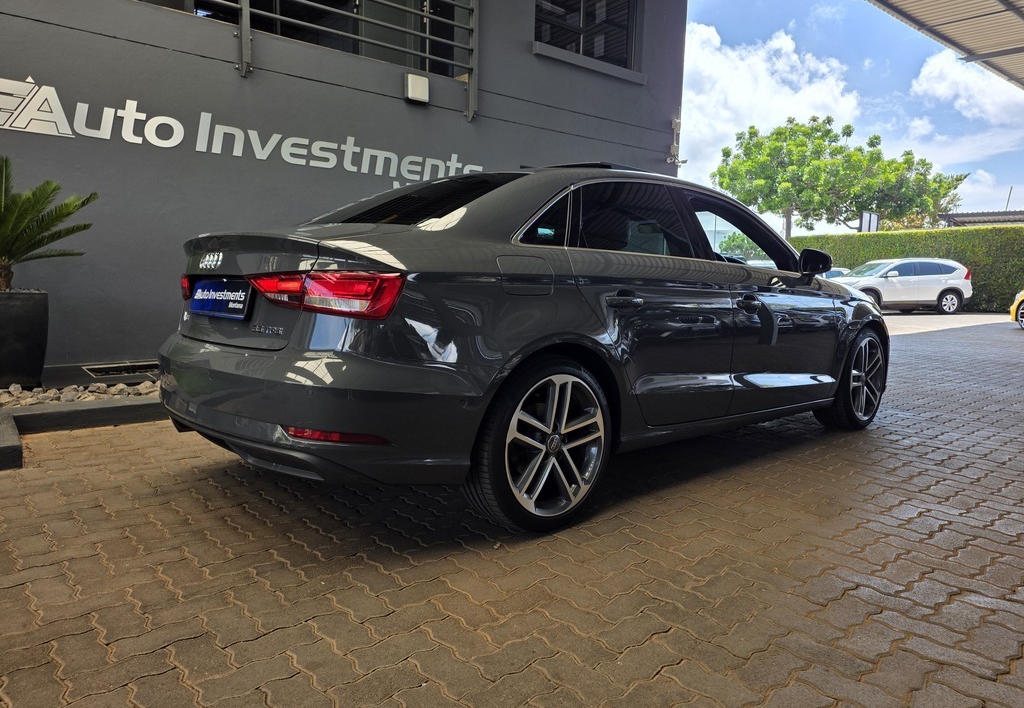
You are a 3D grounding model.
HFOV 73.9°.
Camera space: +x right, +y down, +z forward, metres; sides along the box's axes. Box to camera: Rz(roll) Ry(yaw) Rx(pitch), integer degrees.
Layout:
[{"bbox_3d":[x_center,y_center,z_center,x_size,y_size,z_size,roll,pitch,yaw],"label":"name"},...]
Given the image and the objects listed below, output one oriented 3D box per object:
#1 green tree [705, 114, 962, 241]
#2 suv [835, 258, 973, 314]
[{"bbox_3d":[14.848,-6.680,31.509,10.800,8.600,9.000,4,7,25],"label":"green tree"},{"bbox_3d":[11.251,-2.025,20.221,4.550,1.670,1.850,0,7,-9],"label":"suv"}]

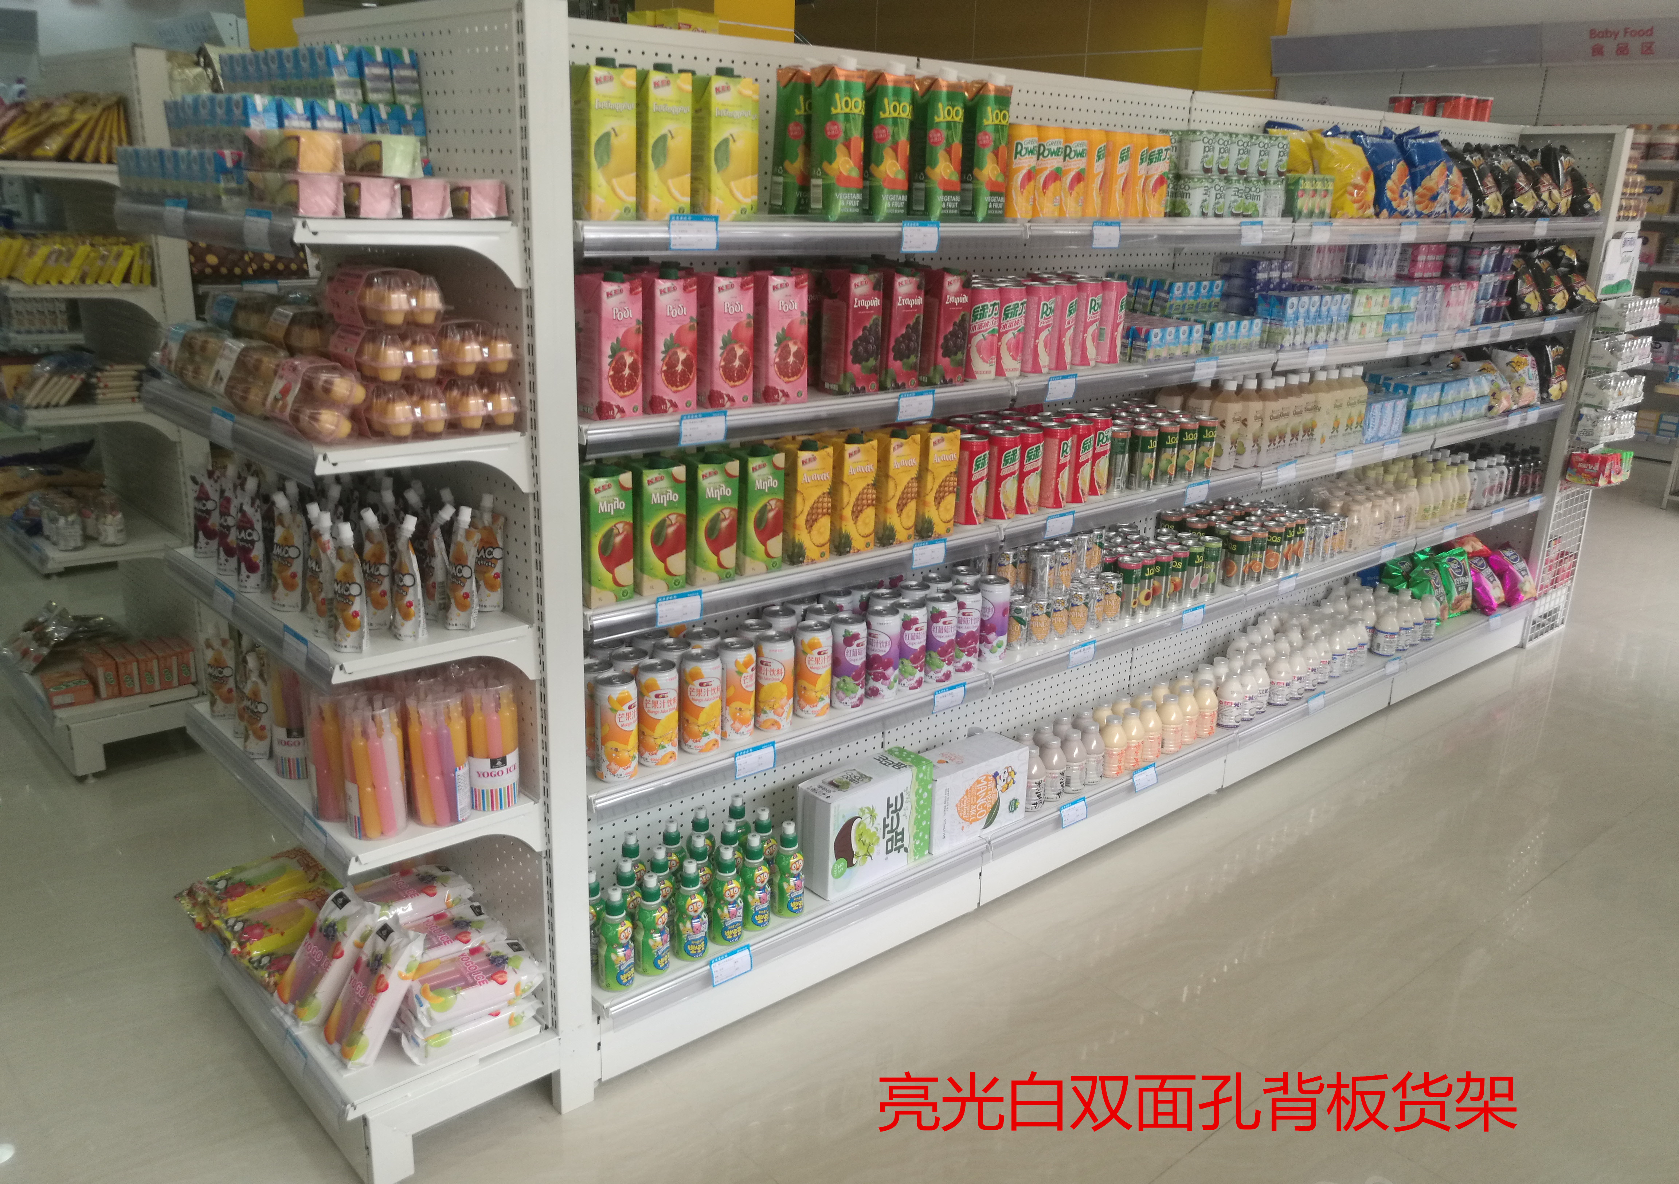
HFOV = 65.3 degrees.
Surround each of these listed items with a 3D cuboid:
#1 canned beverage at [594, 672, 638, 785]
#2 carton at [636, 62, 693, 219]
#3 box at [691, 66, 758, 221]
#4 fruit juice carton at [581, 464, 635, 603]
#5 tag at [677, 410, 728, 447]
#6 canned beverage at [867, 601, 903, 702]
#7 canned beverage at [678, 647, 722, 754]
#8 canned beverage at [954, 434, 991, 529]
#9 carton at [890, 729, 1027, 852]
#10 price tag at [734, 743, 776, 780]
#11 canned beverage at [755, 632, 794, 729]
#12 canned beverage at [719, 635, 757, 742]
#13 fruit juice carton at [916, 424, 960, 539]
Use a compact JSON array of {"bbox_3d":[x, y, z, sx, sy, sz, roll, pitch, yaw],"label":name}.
[{"bbox_3d":[-0.354,0.216,2.083,0.067,0.166,0.067,2,17,-1],"label":"canned beverage"},{"bbox_3d":[-0.260,-0.641,1.870,0.074,0.210,0.069,-13,23,-40],"label":"carton"},{"bbox_3d":[-0.183,-0.672,1.974,0.072,0.214,0.073,-12,22,-37],"label":"box"},{"bbox_3d":[-0.366,-0.092,1.987,0.075,0.212,0.075,-15,25,-42],"label":"fruit juice carton"},{"bbox_3d":[-0.204,-0.246,1.967,0.083,0.046,0.005,-13,30,-40],"label":"tag"},{"bbox_3d":[0.079,0.114,2.472,0.066,0.168,0.066,2,18,-1],"label":"canned beverage"},{"bbox_3d":[-0.232,0.184,2.201,0.067,0.166,0.067,2,17,-1],"label":"canned beverage"},{"bbox_3d":[0.253,-0.214,2.509,0.064,0.168,0.064,2,17,0],"label":"canned beverage"},{"bbox_3d":[0.259,0.409,2.707,0.272,0.166,0.102,-13,23,-39],"label":"carton"},{"bbox_3d":[-0.142,0.288,2.239,0.086,0.047,0.005,-13,23,-40],"label":"price tag"},{"bbox_3d":[-0.113,0.157,2.301,0.067,0.166,0.067,2,17,-1],"label":"canned beverage"},{"bbox_3d":[-0.175,0.167,2.241,0.066,0.168,0.066,2,18,-1],"label":"canned beverage"},{"bbox_3d":[0.166,-0.210,2.419,0.074,0.208,0.072,-12,22,-38],"label":"fruit juice carton"}]

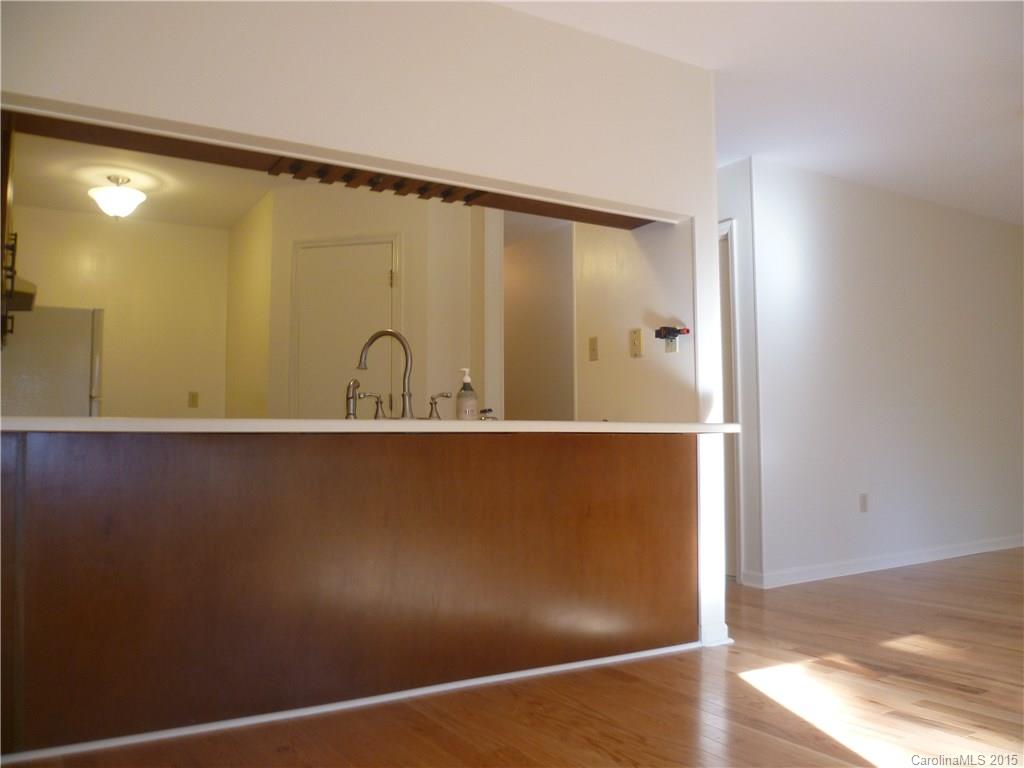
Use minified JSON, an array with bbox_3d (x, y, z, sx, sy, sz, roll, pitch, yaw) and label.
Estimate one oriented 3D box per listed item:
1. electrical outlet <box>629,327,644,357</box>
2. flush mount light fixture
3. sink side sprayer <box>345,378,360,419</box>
[{"bbox_3d":[0.571,-0.181,3.764,0.015,0.127,0.078,2,-5,-30],"label":"electrical outlet"},{"bbox_3d":[-2.381,-1.118,5.007,0.350,0.248,0.350,2,-5,-30],"label":"flush mount light fixture"},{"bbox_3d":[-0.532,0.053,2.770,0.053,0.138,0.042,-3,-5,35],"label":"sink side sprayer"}]

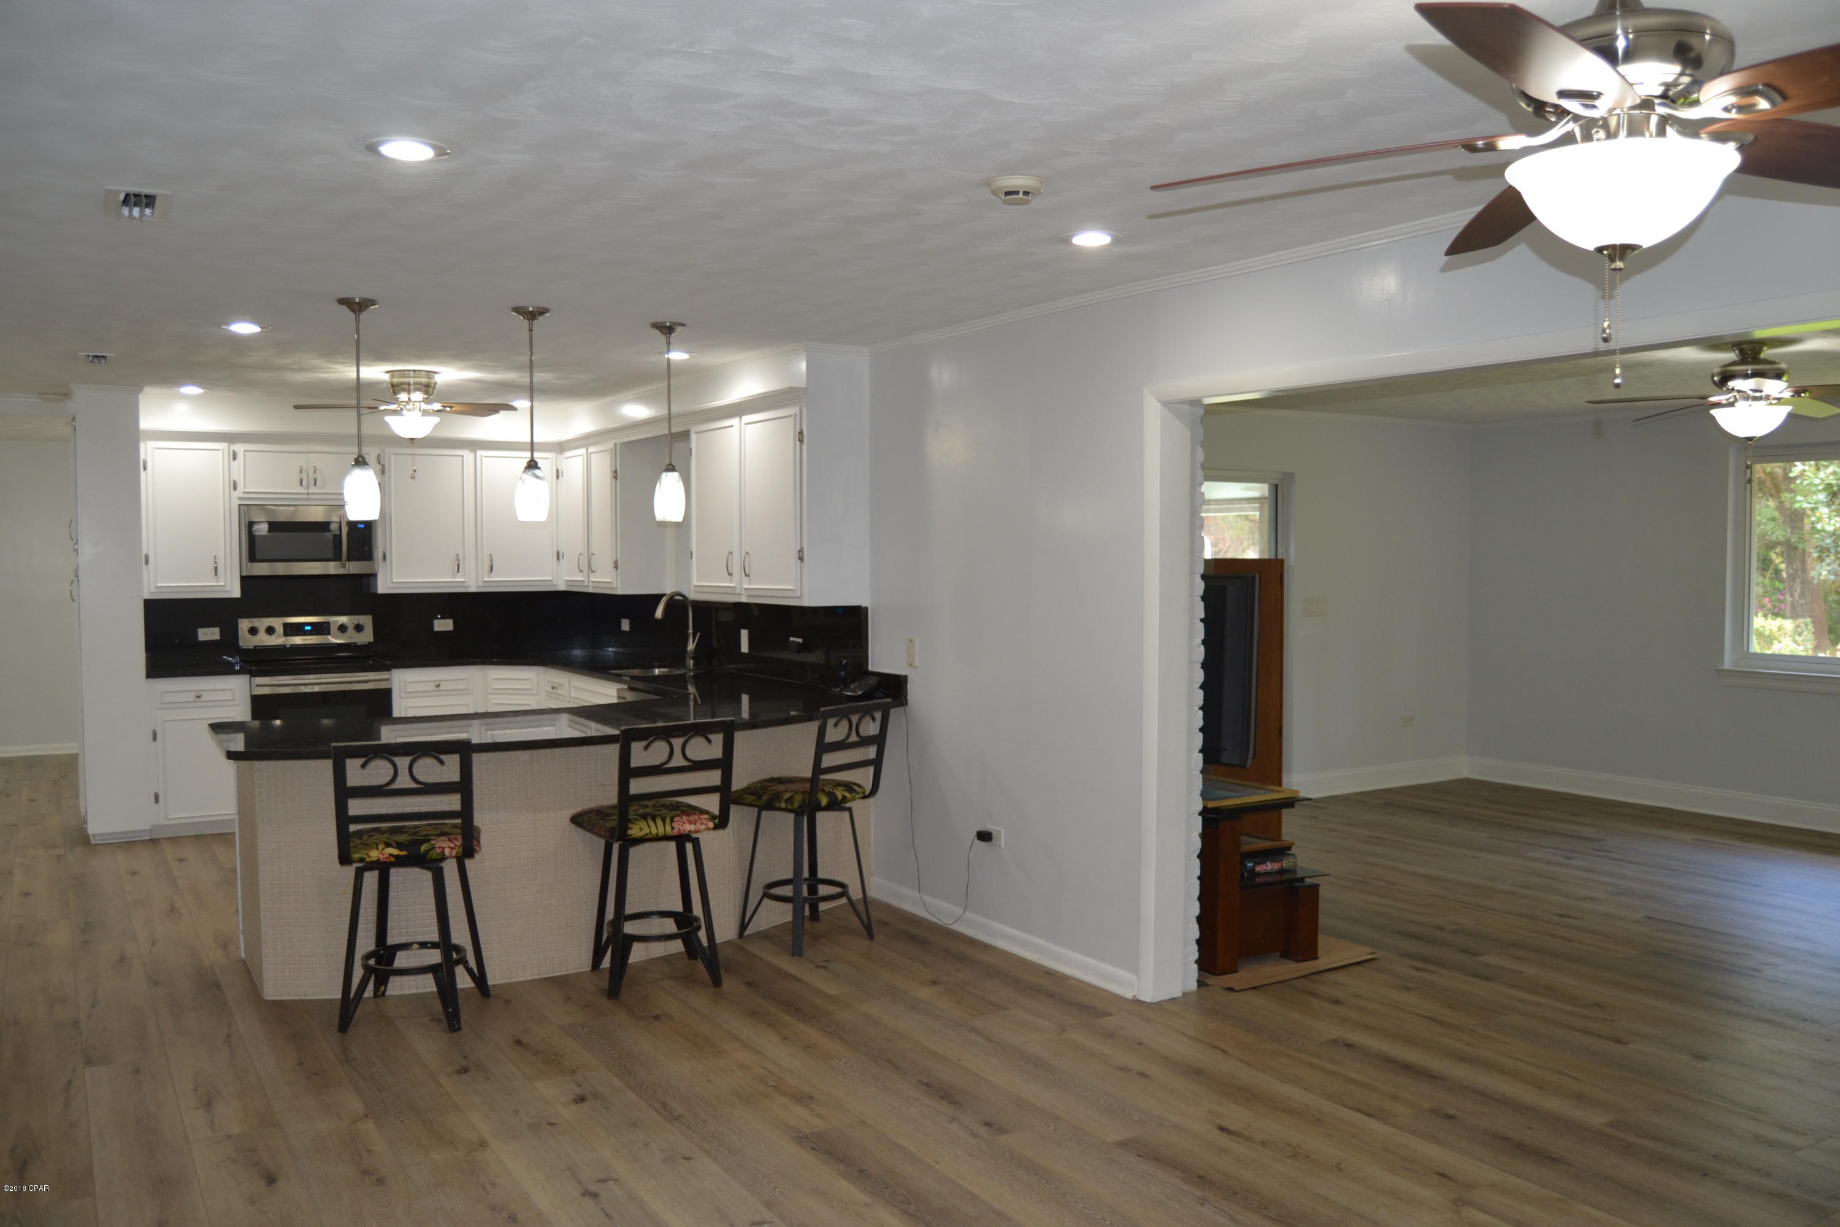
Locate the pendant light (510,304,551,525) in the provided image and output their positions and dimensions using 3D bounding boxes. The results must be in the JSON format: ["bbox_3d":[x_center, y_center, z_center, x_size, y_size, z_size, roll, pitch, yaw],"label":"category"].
[{"bbox_3d":[-1.475,-0.751,5.230,0.147,0.800,0.147,-2,3,-34],"label":"pendant light"}]

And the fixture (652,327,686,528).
[{"bbox_3d":[-0.988,-0.743,5.439,0.130,0.790,0.130,-2,3,-33],"label":"fixture"}]

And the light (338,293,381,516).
[{"bbox_3d":[-1.978,-0.711,4.874,0.138,0.785,0.138,-2,3,-33],"label":"light"}]

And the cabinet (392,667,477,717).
[{"bbox_3d":[-3.094,0.759,8.643,0.530,0.880,0.615,-2,3,-34],"label":"cabinet"}]

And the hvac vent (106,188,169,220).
[{"bbox_3d":[-1.997,-1.033,3.482,0.150,0.020,0.340,-2,3,-33],"label":"hvac vent"}]

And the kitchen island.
[{"bbox_3d":[-1.310,0.866,5.523,2.640,0.914,1.050,-2,3,-33],"label":"kitchen island"}]

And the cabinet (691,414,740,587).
[{"bbox_3d":[-0.887,-0.531,6.905,0.337,0.895,0.575,-2,3,-34],"label":"cabinet"}]

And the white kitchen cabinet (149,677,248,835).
[{"bbox_3d":[-4.116,0.794,7.848,0.492,0.875,0.600,-2,3,-33],"label":"white kitchen cabinet"}]

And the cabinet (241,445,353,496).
[{"bbox_3d":[-3.712,-0.830,8.332,0.762,0.320,0.335,-2,3,-34],"label":"cabinet"}]

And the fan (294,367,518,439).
[{"bbox_3d":[-2.506,-1.018,6.823,1.110,0.330,1.110,-2,3,-33],"label":"fan"}]

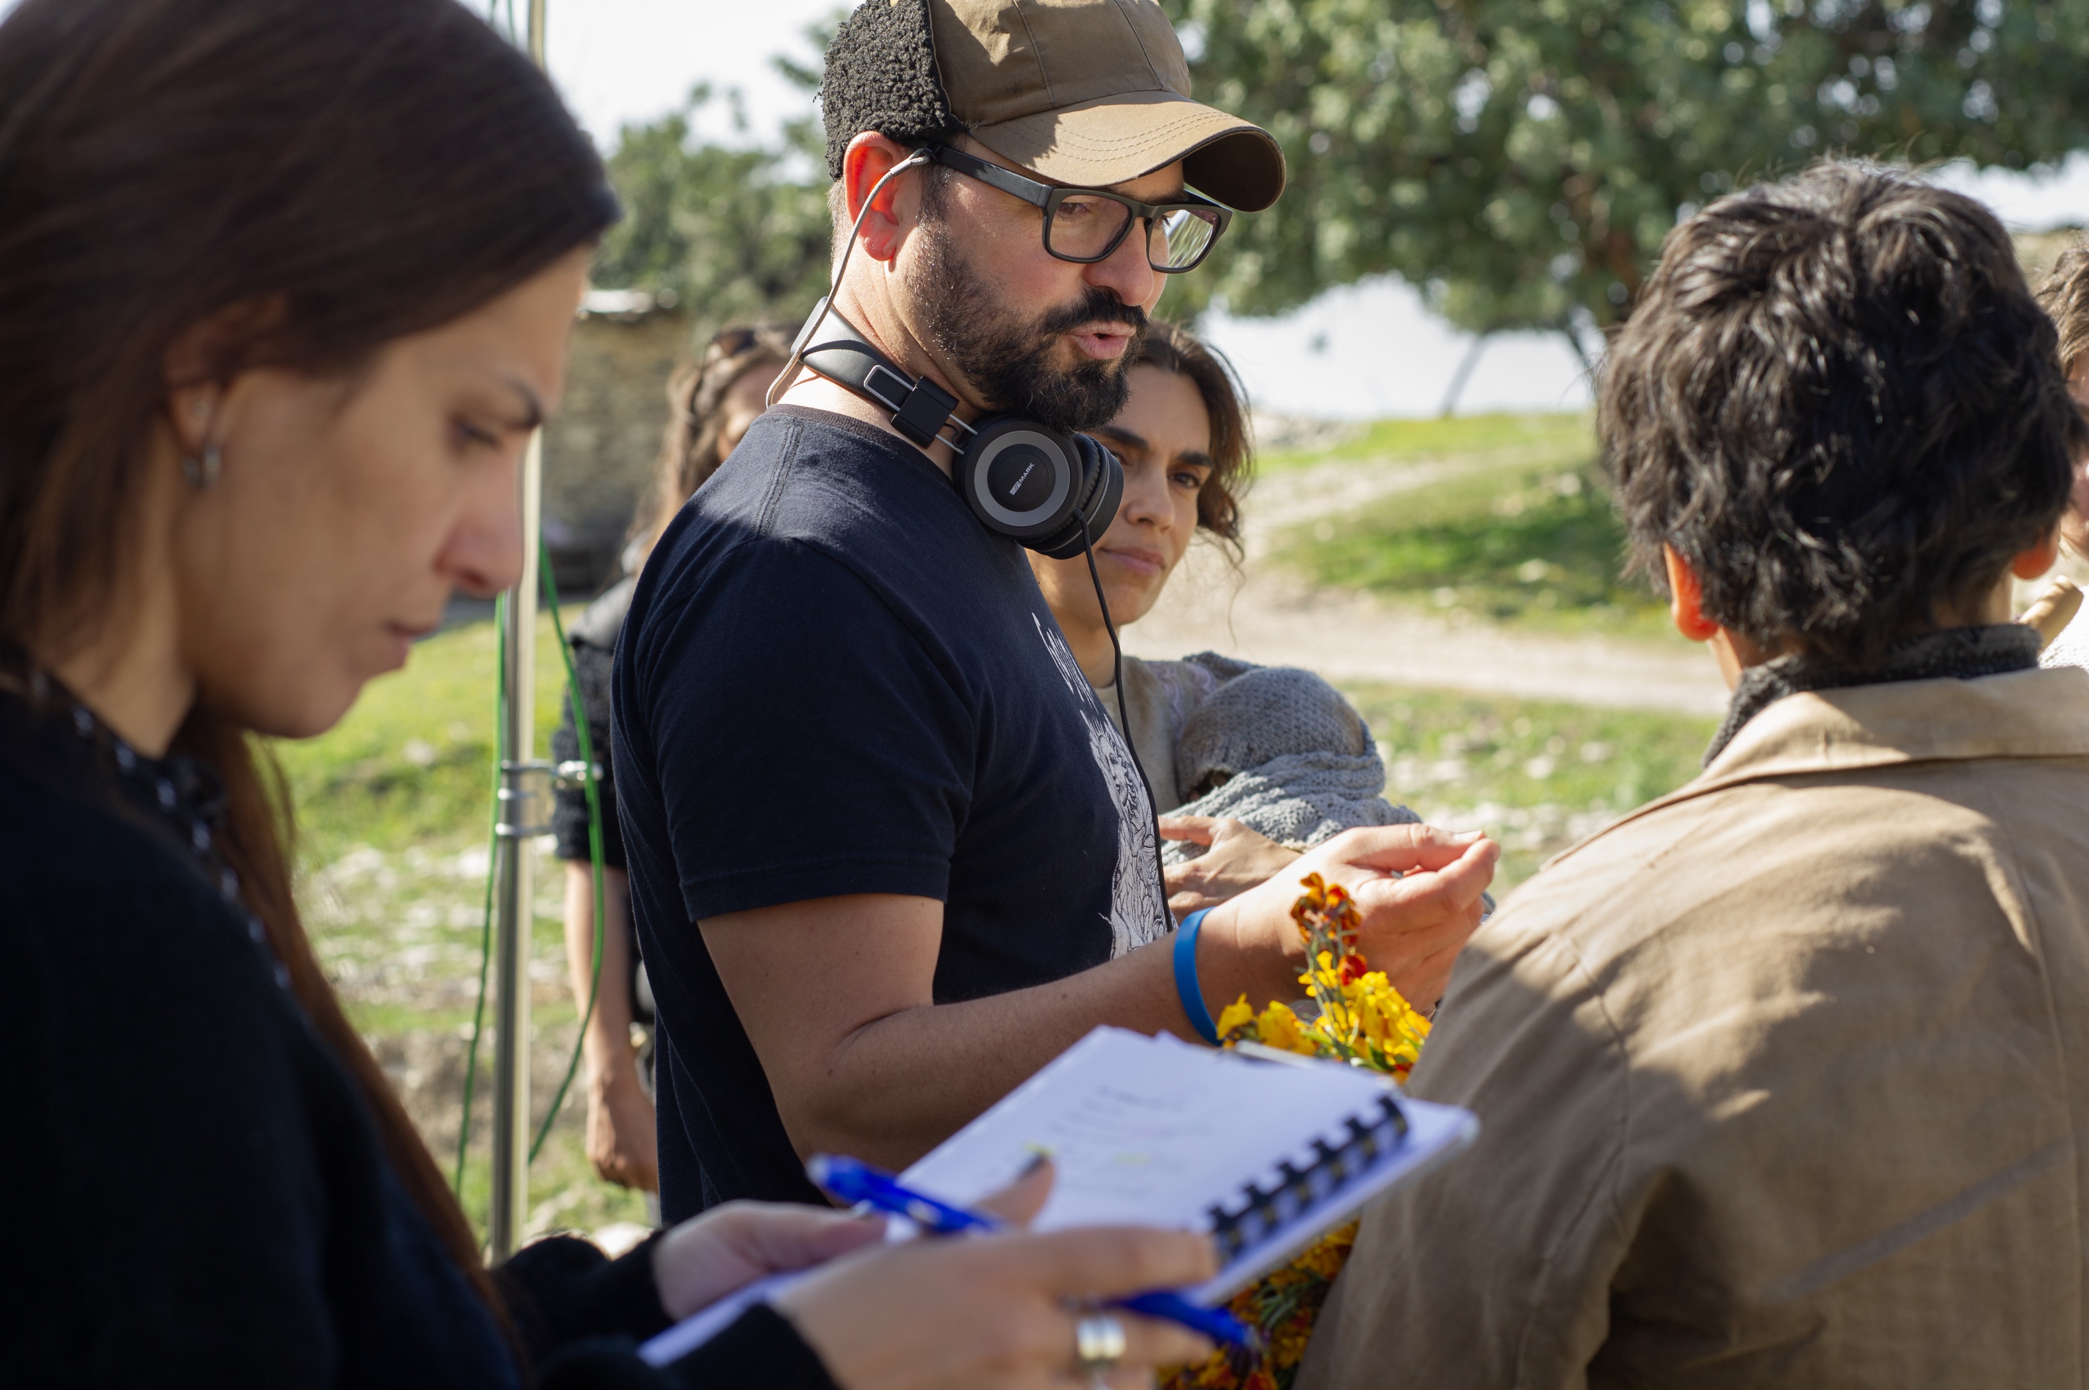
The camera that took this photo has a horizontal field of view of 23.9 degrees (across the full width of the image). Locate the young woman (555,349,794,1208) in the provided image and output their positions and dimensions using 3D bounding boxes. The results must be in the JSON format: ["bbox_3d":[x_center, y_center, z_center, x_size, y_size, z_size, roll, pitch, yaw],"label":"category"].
[{"bbox_3d":[-0.315,0.410,5.340,0.480,1.630,0.300,0,3,-19],"label":"young woman"}]

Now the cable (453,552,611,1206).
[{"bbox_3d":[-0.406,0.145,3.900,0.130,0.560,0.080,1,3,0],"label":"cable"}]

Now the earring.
[{"bbox_3d":[-0.248,-0.067,1.445,0.012,0.014,0.004,3,3,37],"label":"earring"}]

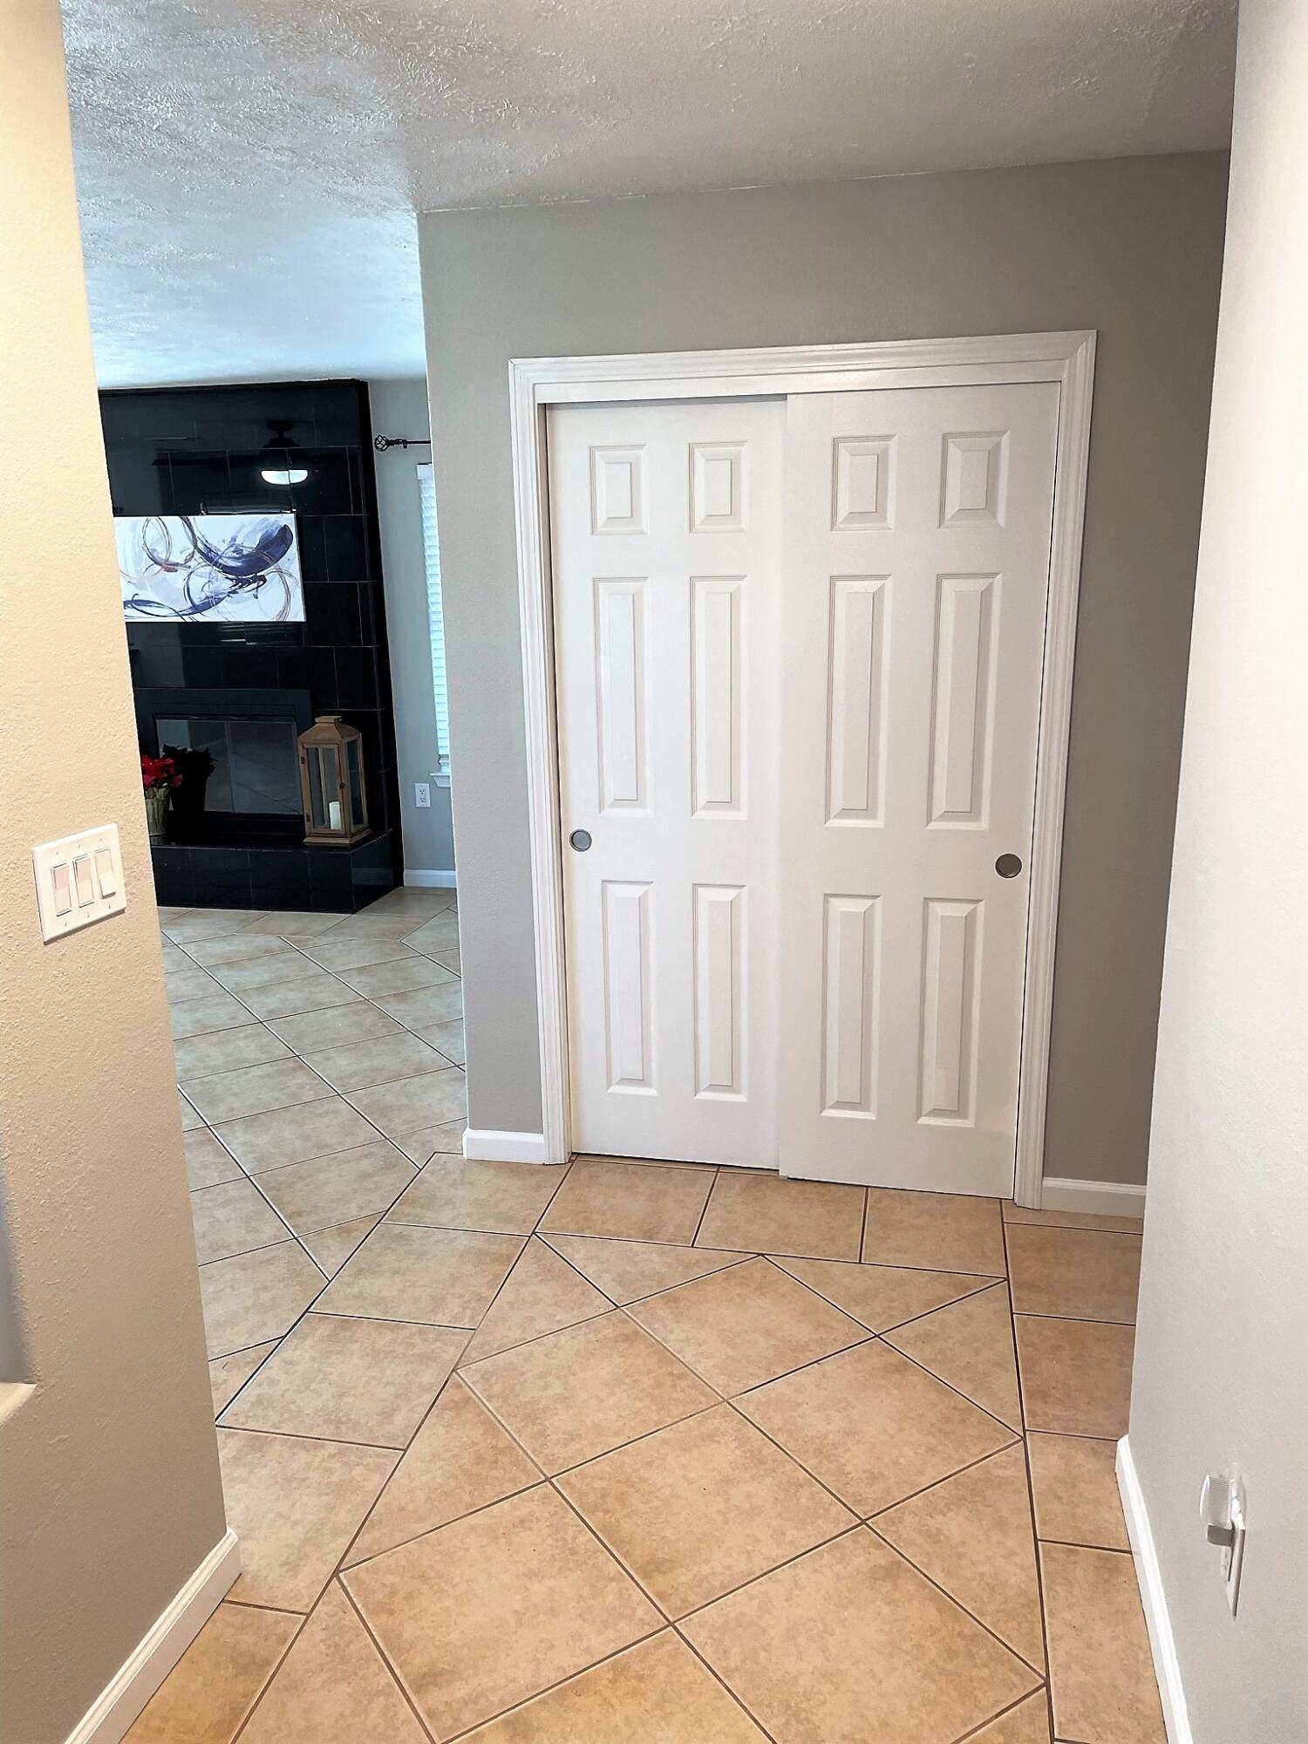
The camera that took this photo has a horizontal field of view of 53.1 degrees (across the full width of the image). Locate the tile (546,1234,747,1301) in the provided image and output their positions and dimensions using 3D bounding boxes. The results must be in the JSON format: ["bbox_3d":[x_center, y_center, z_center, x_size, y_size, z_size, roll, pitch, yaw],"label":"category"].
[{"bbox_3d":[-0.047,0.963,3.115,0.563,0.011,0.281,2,14,12],"label":"tile"}]

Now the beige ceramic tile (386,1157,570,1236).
[{"bbox_3d":[-0.461,0.857,3.489,0.394,0.010,0.398,2,14,12],"label":"beige ceramic tile"}]

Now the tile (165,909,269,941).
[{"bbox_3d":[-2.060,0.231,6.209,0.404,0.011,0.392,2,14,12],"label":"tile"}]

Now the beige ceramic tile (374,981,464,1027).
[{"bbox_3d":[-0.821,0.507,4.977,0.400,0.012,0.400,-10,16,-32],"label":"beige ceramic tile"}]

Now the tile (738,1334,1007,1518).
[{"bbox_3d":[0.427,1.079,2.570,0.400,0.012,0.400,-10,16,-32],"label":"tile"}]

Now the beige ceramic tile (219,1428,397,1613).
[{"bbox_3d":[-0.709,1.149,2.346,0.393,0.012,0.400,2,14,13],"label":"beige ceramic tile"}]

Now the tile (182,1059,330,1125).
[{"bbox_3d":[-1.271,0.698,4.186,0.398,0.010,0.398,-10,16,-32],"label":"tile"}]

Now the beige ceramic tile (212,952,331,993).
[{"bbox_3d":[-1.601,0.407,5.396,0.398,0.010,0.398,-10,16,-32],"label":"beige ceramic tile"}]

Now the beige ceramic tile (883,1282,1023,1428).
[{"bbox_3d":[0.621,1.011,2.800,0.279,0.010,0.560,2,14,12],"label":"beige ceramic tile"}]

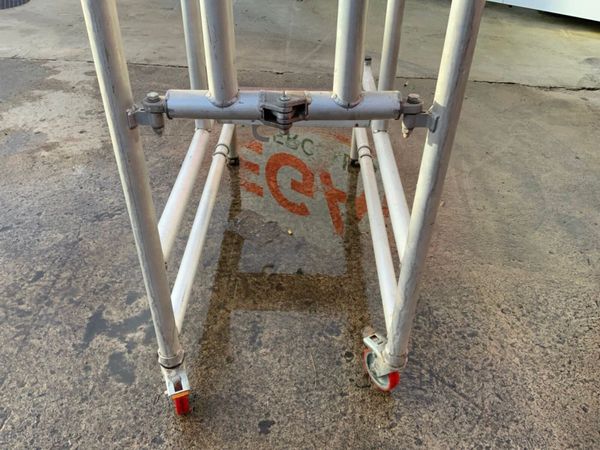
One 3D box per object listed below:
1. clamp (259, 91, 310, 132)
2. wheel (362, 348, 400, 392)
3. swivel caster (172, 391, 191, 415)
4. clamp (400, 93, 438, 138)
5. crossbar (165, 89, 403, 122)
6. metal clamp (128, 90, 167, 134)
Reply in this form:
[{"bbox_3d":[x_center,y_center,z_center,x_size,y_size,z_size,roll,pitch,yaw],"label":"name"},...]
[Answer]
[{"bbox_3d":[-0.026,-0.204,0.906,0.094,0.074,0.066,0,37,-2],"label":"clamp"},{"bbox_3d":[0.233,0.411,1.437,0.033,0.125,0.125,-19,42,-25],"label":"wheel"},{"bbox_3d":[-0.329,0.449,1.367,0.033,0.125,0.125,-11,39,-16],"label":"swivel caster"},{"bbox_3d":[0.218,-0.201,0.932,0.070,0.085,0.045,0,37,-2],"label":"clamp"},{"bbox_3d":[-0.027,-0.217,0.911,0.425,0.052,0.052,0,37,-2],"label":"crossbar"},{"bbox_3d":[-0.272,-0.201,0.914,0.070,0.085,0.045,0,37,-2],"label":"metal clamp"}]

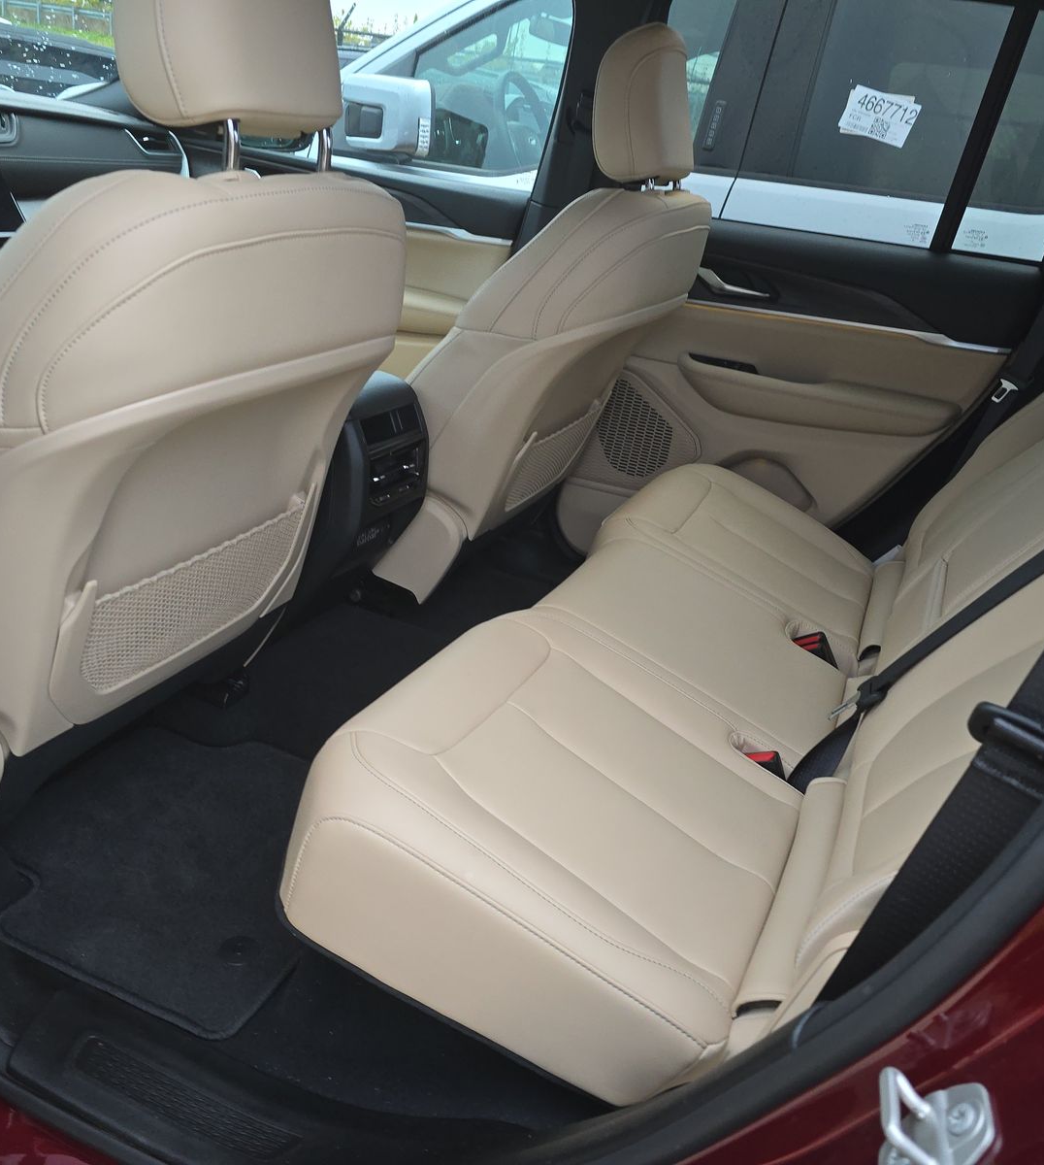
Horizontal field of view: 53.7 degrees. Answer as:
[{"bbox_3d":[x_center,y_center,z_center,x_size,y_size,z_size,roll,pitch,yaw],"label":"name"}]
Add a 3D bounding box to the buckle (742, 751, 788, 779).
[{"bbox_3d":[0.320,0.245,1.340,0.048,0.066,0.030,-10,23,28],"label":"buckle"}]

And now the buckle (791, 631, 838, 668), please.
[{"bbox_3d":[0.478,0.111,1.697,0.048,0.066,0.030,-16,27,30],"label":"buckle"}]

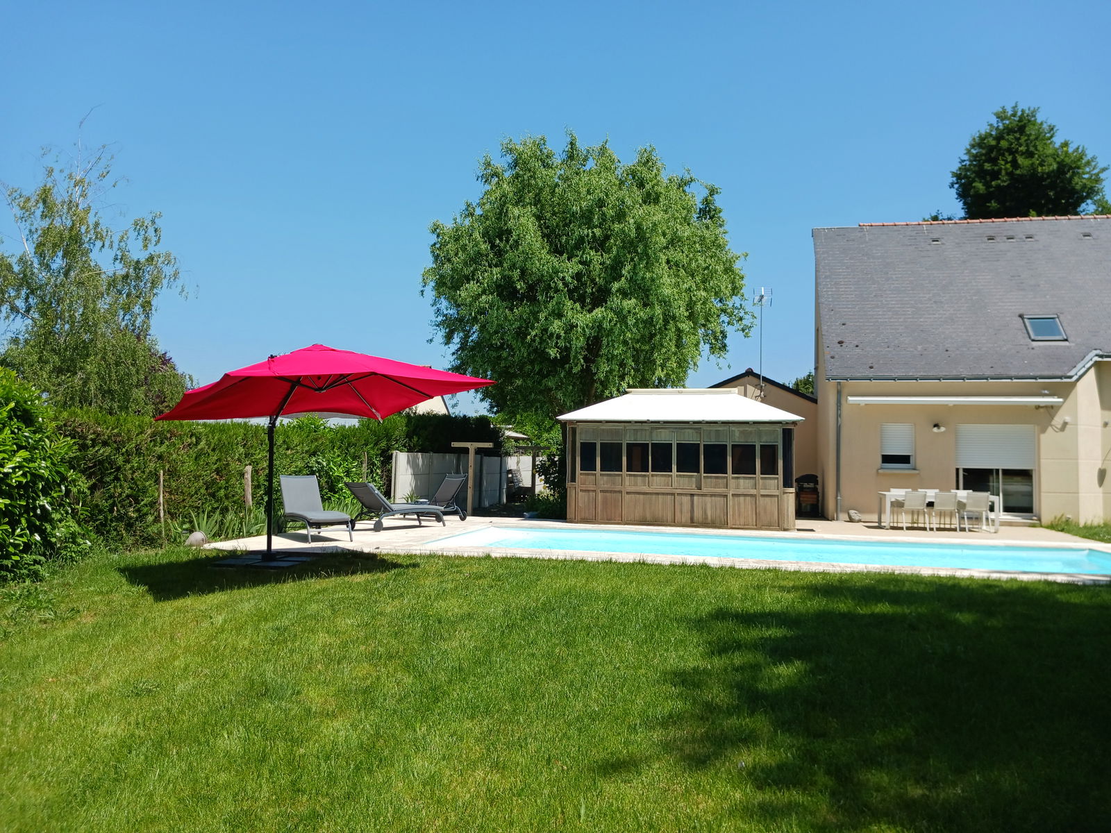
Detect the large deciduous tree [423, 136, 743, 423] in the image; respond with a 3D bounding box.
[{"bbox_3d":[0.906,-2.594,23.691,8.800,10.174,8.400,1,-2,3],"label":"large deciduous tree"}]

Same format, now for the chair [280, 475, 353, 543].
[{"bbox_3d":[-4.094,1.545,14.679,0.700,1.000,1.630,2,-3,-35],"label":"chair"}]

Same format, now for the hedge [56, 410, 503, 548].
[{"bbox_3d":[-5.008,1.142,19.142,1.200,2.200,13.536,0,-2,25],"label":"hedge"}]

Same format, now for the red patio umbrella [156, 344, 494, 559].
[{"bbox_3d":[-2.950,0.500,10.720,3.100,2.750,3.300,2,-3,-37],"label":"red patio umbrella"}]

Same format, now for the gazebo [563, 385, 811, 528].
[{"bbox_3d":[2.923,0.847,19.399,5.250,3.020,3.300,0,-2,17],"label":"gazebo"}]

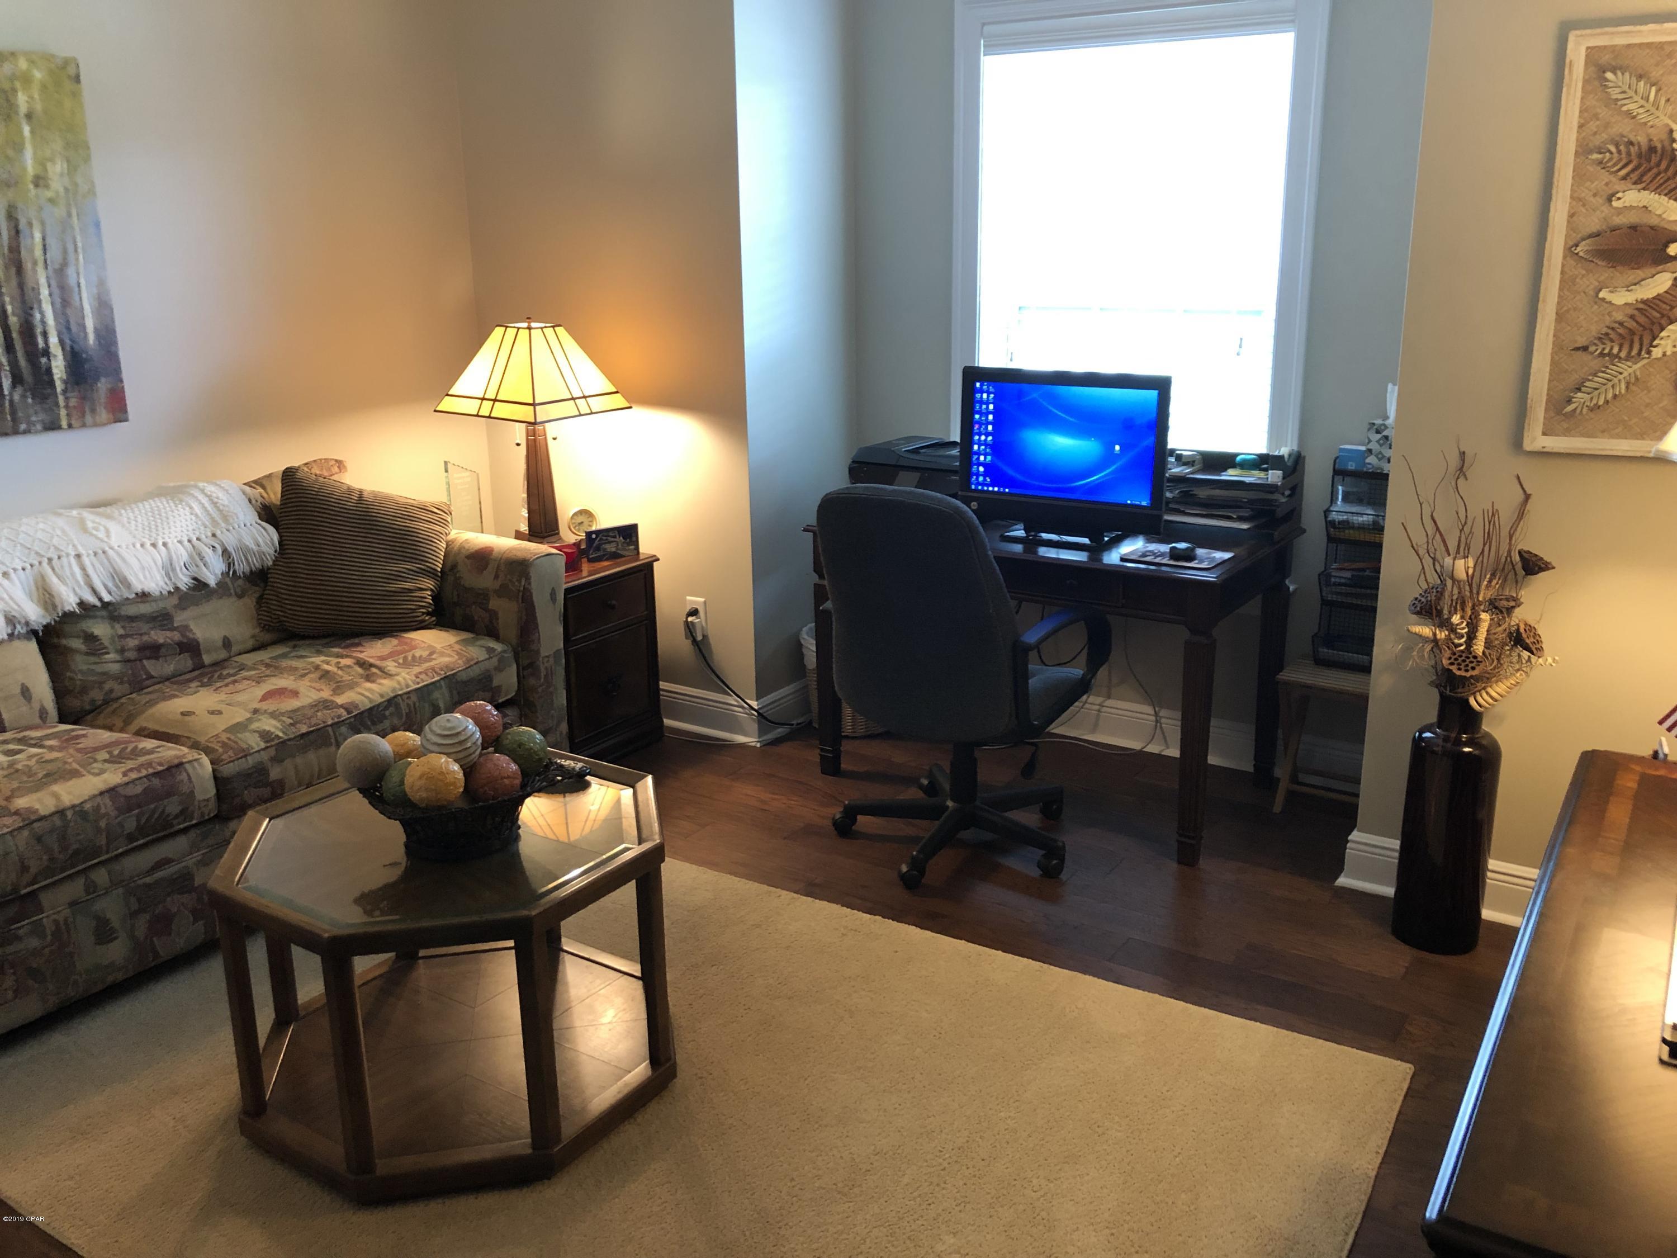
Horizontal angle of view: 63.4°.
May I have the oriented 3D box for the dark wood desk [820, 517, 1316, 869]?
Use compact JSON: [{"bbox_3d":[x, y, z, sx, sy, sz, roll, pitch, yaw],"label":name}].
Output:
[{"bbox_3d":[0.566,0.088,3.811,1.192,0.752,0.636,9,19,31],"label":"dark wood desk"}]

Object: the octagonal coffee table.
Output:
[{"bbox_3d":[-0.710,0.596,2.554,0.768,0.490,0.768,9,19,31],"label":"octagonal coffee table"}]

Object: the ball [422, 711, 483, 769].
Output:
[{"bbox_3d":[-0.707,0.209,2.479,0.109,0.109,0.109,-1,16,0],"label":"ball"}]

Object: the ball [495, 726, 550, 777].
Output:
[{"bbox_3d":[-0.590,0.230,2.530,0.100,0.100,0.100,-1,16,0],"label":"ball"}]

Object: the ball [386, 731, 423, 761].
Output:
[{"bbox_3d":[-0.815,0.240,2.540,0.098,0.098,0.098,-1,16,0],"label":"ball"}]

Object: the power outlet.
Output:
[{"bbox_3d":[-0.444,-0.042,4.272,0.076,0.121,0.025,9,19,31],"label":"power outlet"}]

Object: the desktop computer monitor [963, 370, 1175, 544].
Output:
[{"bbox_3d":[0.592,-0.456,3.583,0.586,0.419,0.202,9,19,31],"label":"desktop computer monitor"}]

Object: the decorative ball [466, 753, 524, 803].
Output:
[{"bbox_3d":[-0.620,0.269,2.444,0.101,0.101,0.101,-1,16,0],"label":"decorative ball"}]

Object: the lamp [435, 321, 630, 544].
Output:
[{"bbox_3d":[-0.924,-0.590,4.186,0.400,0.710,0.400,9,19,32],"label":"lamp"}]

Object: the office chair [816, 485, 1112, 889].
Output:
[{"bbox_3d":[0.302,0.092,3.469,0.630,1.000,0.660,9,19,32],"label":"office chair"}]

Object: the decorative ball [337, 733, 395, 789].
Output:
[{"bbox_3d":[-0.870,0.243,2.496,0.105,0.105,0.105,-1,16,0],"label":"decorative ball"}]

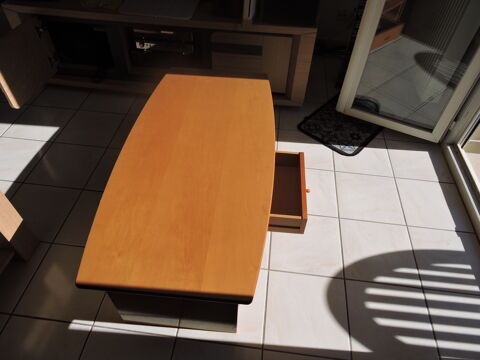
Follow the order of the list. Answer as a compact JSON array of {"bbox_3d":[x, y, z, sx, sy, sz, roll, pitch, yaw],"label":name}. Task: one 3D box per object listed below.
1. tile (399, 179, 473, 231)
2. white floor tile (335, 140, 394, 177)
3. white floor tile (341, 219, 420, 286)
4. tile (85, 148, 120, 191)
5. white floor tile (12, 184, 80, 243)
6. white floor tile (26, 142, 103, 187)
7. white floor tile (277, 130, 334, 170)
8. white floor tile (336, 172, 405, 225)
[{"bbox_3d":[1.036,0.131,1.808,0.337,0.010,0.337,6,48,3],"label":"tile"},{"bbox_3d":[0.739,-0.154,2.056,0.337,0.010,0.337,6,48,3],"label":"white floor tile"},{"bbox_3d":[0.652,0.337,1.580,0.334,0.010,0.334,6,47,3],"label":"white floor tile"},{"bbox_3d":[-0.651,-0.051,1.887,0.334,0.010,0.334,6,47,3],"label":"tile"},{"bbox_3d":[-1.026,0.160,1.678,0.334,0.010,0.334,6,47,3],"label":"white floor tile"},{"bbox_3d":[-0.989,-0.089,1.925,0.337,0.010,0.337,6,48,3],"label":"white floor tile"},{"bbox_3d":[0.395,-0.191,2.056,0.334,0.010,0.334,6,47,3],"label":"white floor tile"},{"bbox_3d":[0.699,0.094,1.827,0.337,0.010,0.337,6,48,3],"label":"white floor tile"}]

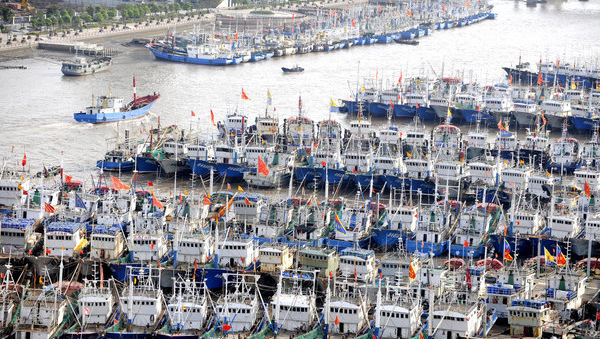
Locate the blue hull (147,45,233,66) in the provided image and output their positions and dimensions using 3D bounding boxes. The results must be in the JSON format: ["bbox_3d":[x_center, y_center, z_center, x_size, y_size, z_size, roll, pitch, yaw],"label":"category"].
[{"bbox_3d":[-36.710,-38.140,748.430,30.000,5.000,6.200,5,10,30],"label":"blue hull"}]

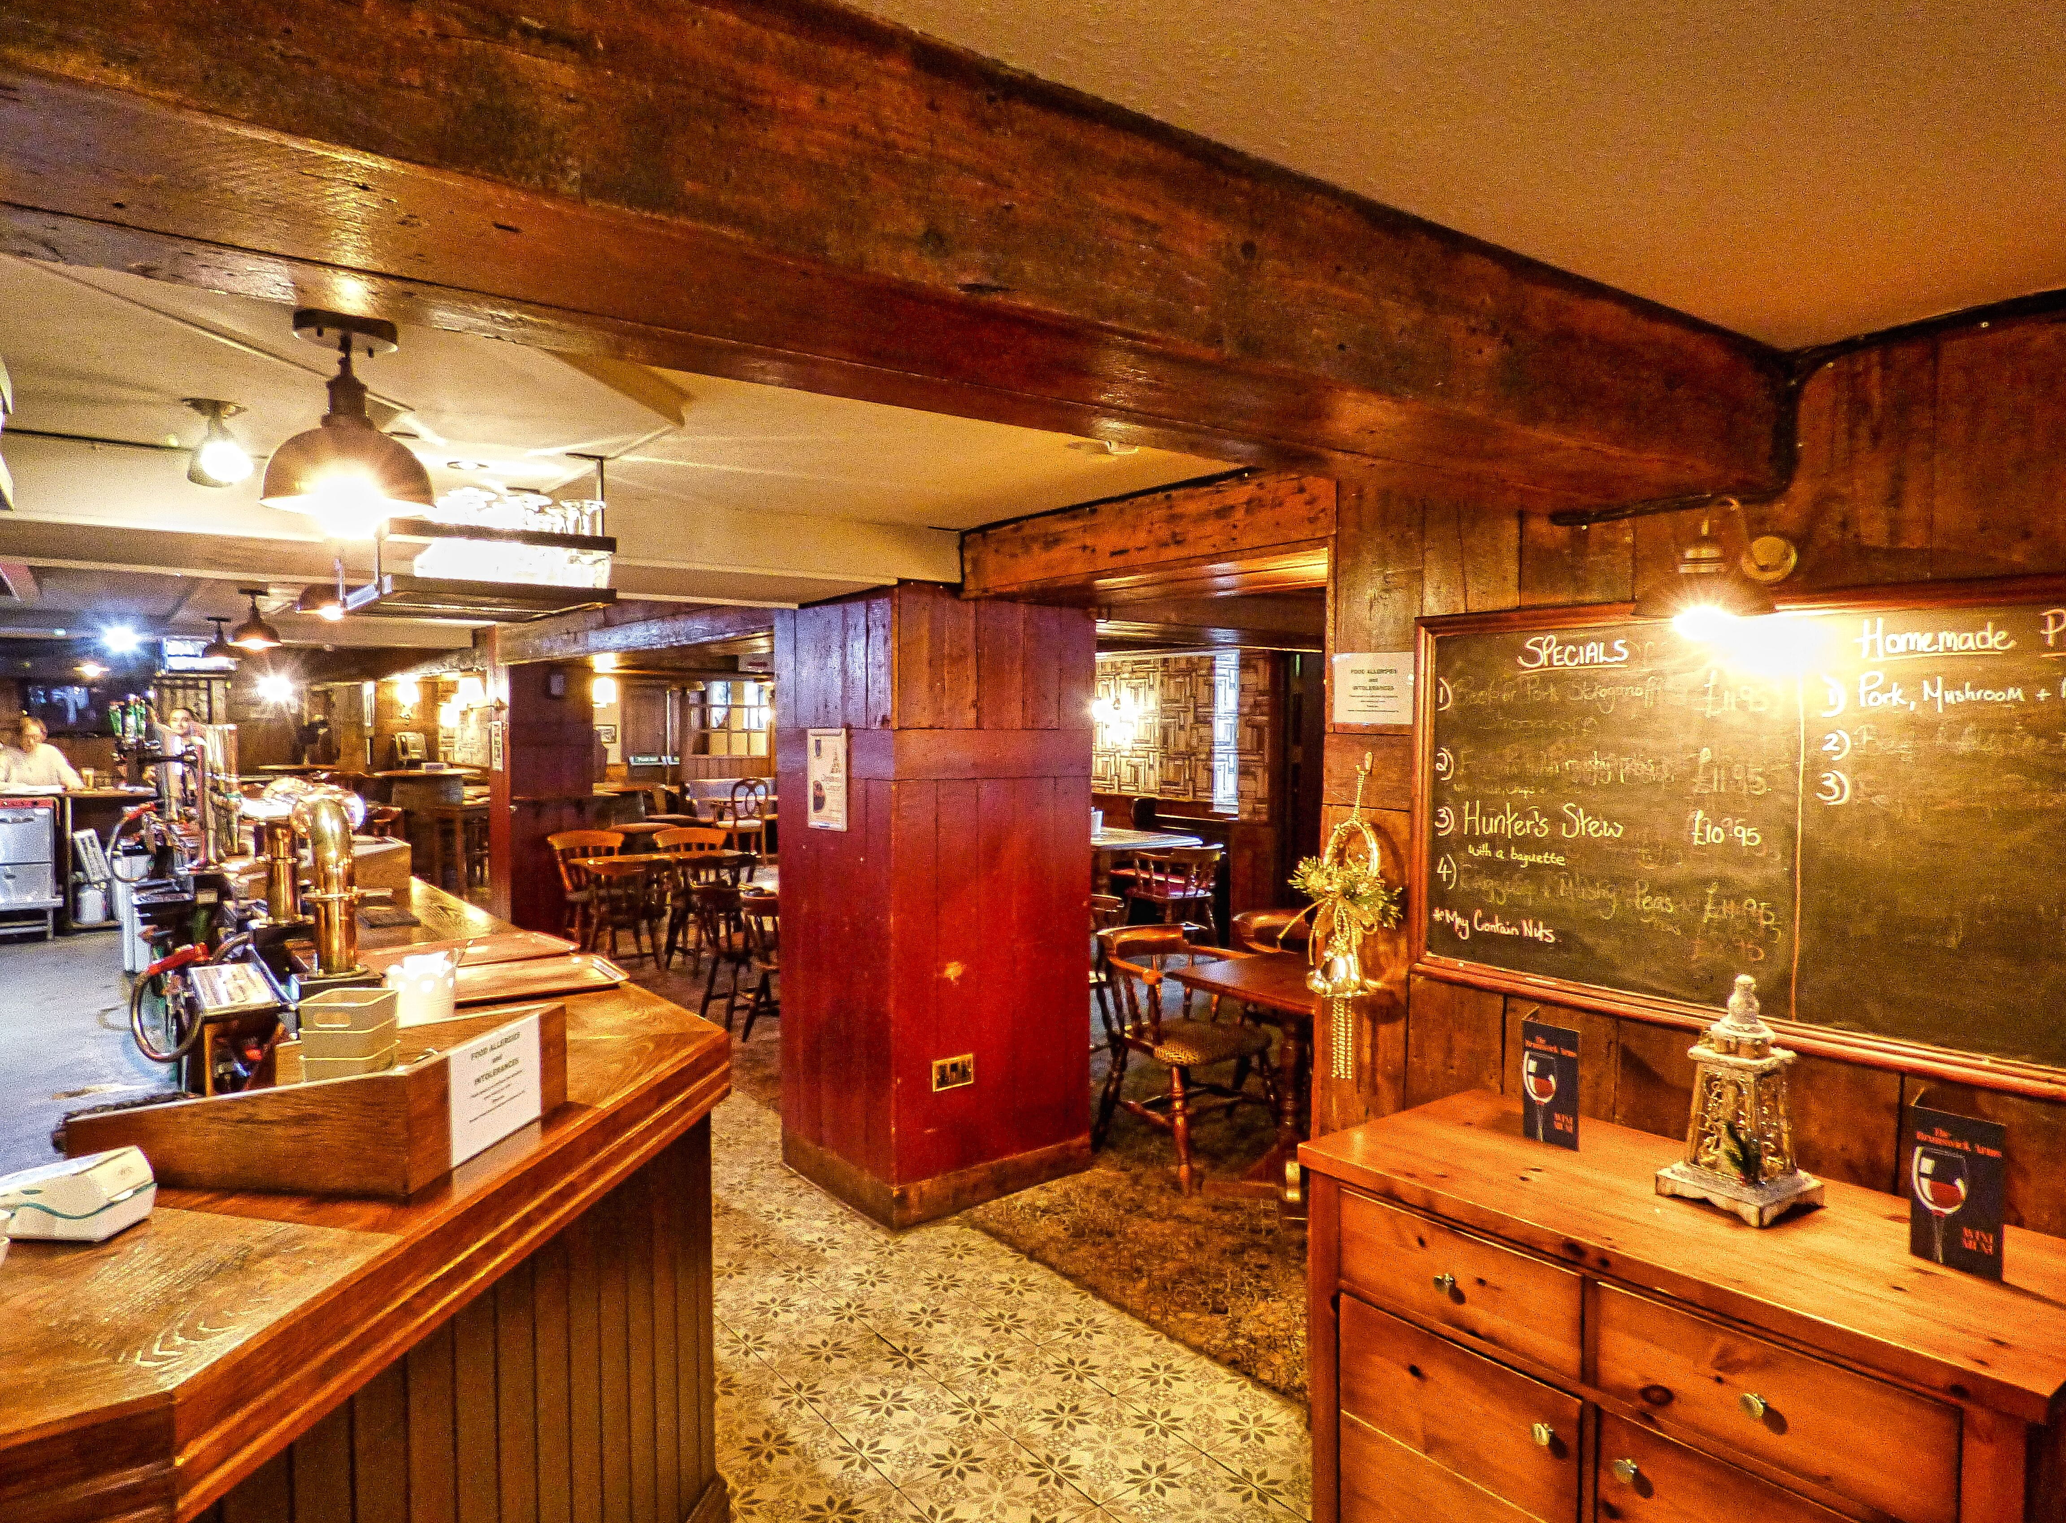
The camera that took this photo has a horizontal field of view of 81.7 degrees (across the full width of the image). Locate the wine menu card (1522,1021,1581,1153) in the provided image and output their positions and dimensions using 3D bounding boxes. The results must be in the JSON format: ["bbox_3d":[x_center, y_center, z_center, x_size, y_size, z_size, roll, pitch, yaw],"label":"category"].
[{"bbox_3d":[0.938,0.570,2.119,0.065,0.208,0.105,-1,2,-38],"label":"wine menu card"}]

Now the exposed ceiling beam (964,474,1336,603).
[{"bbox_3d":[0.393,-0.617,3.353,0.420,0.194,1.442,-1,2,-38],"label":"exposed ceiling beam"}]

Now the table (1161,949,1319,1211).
[{"bbox_3d":[0.884,1.082,3.962,0.620,0.750,0.680,-1,2,-39],"label":"table"}]

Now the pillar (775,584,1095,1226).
[{"bbox_3d":[-0.339,0.441,4.196,0.806,1.972,0.752,-1,2,-38],"label":"pillar"}]

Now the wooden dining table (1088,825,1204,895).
[{"bbox_3d":[0.483,0.947,8.830,0.850,0.750,1.350,-1,2,-39],"label":"wooden dining table"}]

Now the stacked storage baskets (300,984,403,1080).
[{"bbox_3d":[-1.040,0.430,1.823,0.108,0.140,0.105,0,2,-5],"label":"stacked storage baskets"}]

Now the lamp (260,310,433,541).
[{"bbox_3d":[-0.947,-0.476,1.650,0.210,0.275,0.210,0,2,0],"label":"lamp"}]

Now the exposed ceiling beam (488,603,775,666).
[{"bbox_3d":[-2.023,-0.714,6.339,0.340,0.225,4.758,-1,2,-38],"label":"exposed ceiling beam"}]

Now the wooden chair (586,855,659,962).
[{"bbox_3d":[-2.697,0.983,7.827,0.430,0.760,0.440,-1,2,-38],"label":"wooden chair"}]

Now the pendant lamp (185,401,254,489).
[{"bbox_3d":[-1.470,-0.577,2.150,0.110,0.165,0.110,1,2,37],"label":"pendant lamp"}]

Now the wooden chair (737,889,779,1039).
[{"bbox_3d":[-1.200,0.990,6.120,0.520,0.760,0.540,0,2,7],"label":"wooden chair"}]

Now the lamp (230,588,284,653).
[{"bbox_3d":[-3.483,-0.640,5.350,0.205,0.260,0.205,0,2,0],"label":"lamp"}]

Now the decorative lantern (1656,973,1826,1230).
[{"bbox_3d":[1.108,0.512,1.871,0.158,0.354,0.158,-1,2,-31],"label":"decorative lantern"}]

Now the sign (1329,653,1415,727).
[{"bbox_3d":[0.738,-0.158,2.593,0.008,0.152,0.210,-1,2,-38],"label":"sign"}]

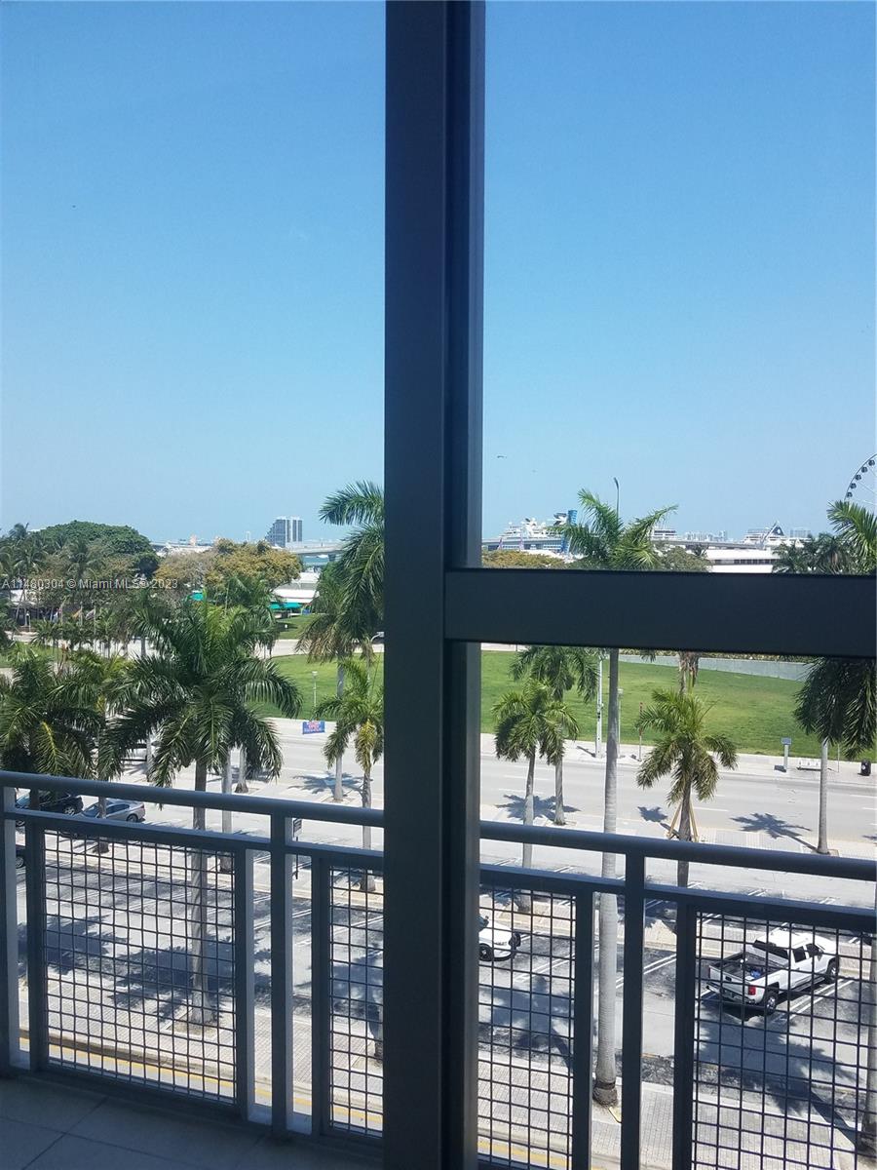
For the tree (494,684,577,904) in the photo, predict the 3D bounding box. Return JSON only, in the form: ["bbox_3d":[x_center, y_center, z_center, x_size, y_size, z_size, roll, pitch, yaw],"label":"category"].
[{"bbox_3d":[4.299,9.354,39.335,3.900,10.340,3.900,0,3,0],"label":"tree"}]

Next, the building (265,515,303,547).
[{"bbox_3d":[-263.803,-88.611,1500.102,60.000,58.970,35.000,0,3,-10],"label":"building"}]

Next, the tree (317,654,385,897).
[{"bbox_3d":[-3.518,8.873,41.279,4.600,10.980,4.600,0,3,0],"label":"tree"}]

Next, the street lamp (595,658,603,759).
[{"bbox_3d":[12.330,9.160,67.168,0.600,8.150,0.600,0,3,0],"label":"street lamp"}]

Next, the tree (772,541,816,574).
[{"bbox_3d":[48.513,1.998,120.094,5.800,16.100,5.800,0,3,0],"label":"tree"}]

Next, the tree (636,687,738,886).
[{"bbox_3d":[10.372,9.472,36.981,4.300,10.440,4.300,0,3,0],"label":"tree"}]

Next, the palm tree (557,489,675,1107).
[{"bbox_3d":[5.023,6.257,25.296,3.900,17.910,3.900,0,3,0],"label":"palm tree"}]

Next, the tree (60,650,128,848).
[{"bbox_3d":[-17.625,8.717,46.062,4.300,10.590,4.300,0,3,0],"label":"tree"}]

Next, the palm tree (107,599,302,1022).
[{"bbox_3d":[-7.870,7.711,29.690,6.400,14.360,6.400,0,3,0],"label":"palm tree"}]

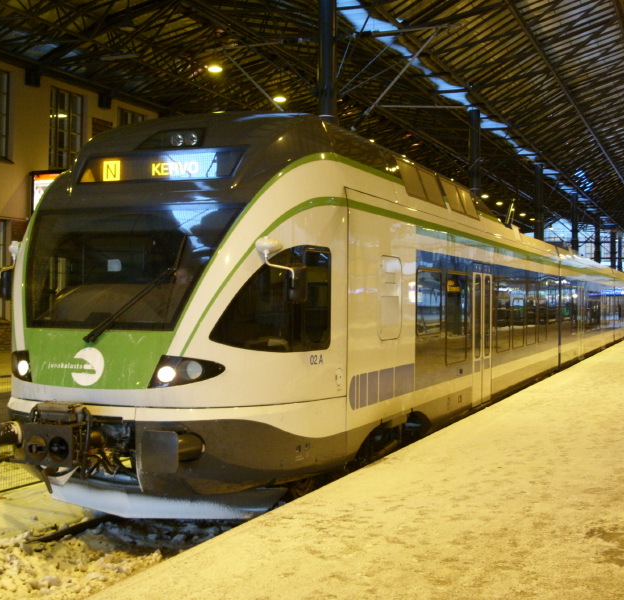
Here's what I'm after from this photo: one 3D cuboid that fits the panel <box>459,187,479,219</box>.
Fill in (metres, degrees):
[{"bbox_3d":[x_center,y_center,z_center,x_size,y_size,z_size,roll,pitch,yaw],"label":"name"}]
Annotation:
[{"bbox_3d":[2.574,-1.600,21.357,0.070,0.540,1.260,-18,-5,16],"label":"panel"}]

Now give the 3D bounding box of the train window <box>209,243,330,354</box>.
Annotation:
[{"bbox_3d":[-0.335,-0.008,12.481,0.180,1.050,1.750,0,0,41],"label":"train window"}]

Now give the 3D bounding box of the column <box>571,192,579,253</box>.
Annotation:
[{"bbox_3d":[16.598,-2.291,81.761,0.450,9.000,0.450,0,0,17],"label":"column"}]

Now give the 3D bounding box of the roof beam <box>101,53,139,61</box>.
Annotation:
[{"bbox_3d":[-5.652,-7.150,38.000,1.250,0.200,0.200,0,0,17],"label":"roof beam"}]

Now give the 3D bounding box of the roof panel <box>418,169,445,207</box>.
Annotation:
[{"bbox_3d":[1.724,-1.603,18.550,0.070,0.540,1.420,-18,-5,16],"label":"roof panel"}]

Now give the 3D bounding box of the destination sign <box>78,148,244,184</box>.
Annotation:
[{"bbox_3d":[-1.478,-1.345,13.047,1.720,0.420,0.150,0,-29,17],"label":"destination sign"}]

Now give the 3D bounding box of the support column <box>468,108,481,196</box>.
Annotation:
[{"bbox_3d":[5.798,-2.338,46.057,0.450,9.000,0.450,0,0,17],"label":"support column"}]

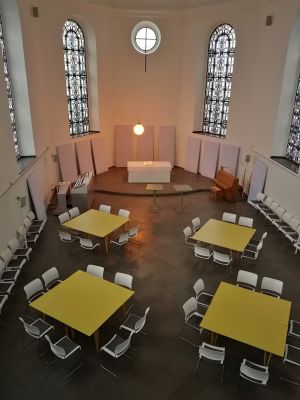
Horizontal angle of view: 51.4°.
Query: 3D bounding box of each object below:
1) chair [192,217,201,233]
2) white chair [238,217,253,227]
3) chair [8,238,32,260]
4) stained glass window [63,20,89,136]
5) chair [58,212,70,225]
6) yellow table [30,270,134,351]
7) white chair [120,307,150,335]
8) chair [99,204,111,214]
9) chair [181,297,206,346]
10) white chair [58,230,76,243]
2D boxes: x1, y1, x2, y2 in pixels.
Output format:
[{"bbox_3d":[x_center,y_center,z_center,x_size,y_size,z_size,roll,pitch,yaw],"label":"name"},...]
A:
[{"bbox_3d":[1.798,1.121,11.038,0.530,0.830,0.500,15,25,32],"label":"chair"},{"bbox_3d":[3.357,1.102,11.161,0.500,0.830,0.530,12,24,28],"label":"white chair"},{"bbox_3d":[-3.906,1.624,9.450,0.530,0.830,0.500,-1,21,-4],"label":"chair"},{"bbox_3d":[-4.208,-6.840,17.911,0.150,6.000,1.600,17,26,36],"label":"stained glass window"},{"bbox_3d":[-2.942,0.943,11.327,0.520,0.816,0.490,11,23,24],"label":"chair"},{"bbox_3d":[-1.454,2.508,6.986,1.650,0.740,1.547,13,24,28],"label":"yellow table"},{"bbox_3d":[-0.317,2.719,6.734,0.530,0.830,0.500,13,24,29],"label":"white chair"},{"bbox_3d":[-1.887,0.665,12.537,0.510,0.800,0.510,9,22,21],"label":"chair"},{"bbox_3d":[1.046,2.760,7.099,0.510,0.800,0.510,16,25,34],"label":"chair"},{"bbox_3d":[-2.638,1.357,10.263,0.490,0.816,0.520,11,23,23],"label":"white chair"}]

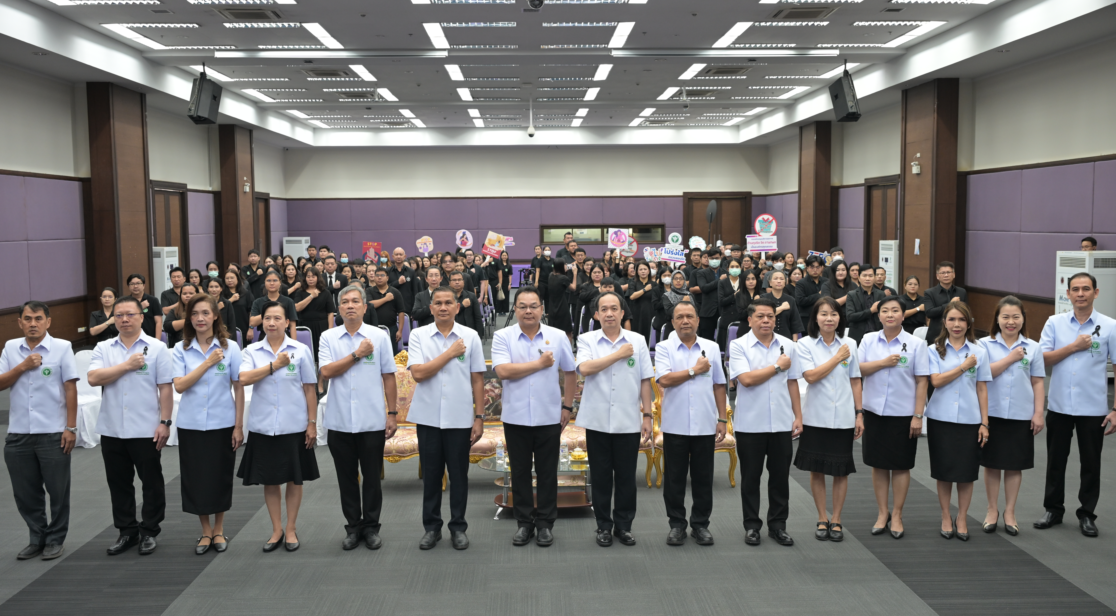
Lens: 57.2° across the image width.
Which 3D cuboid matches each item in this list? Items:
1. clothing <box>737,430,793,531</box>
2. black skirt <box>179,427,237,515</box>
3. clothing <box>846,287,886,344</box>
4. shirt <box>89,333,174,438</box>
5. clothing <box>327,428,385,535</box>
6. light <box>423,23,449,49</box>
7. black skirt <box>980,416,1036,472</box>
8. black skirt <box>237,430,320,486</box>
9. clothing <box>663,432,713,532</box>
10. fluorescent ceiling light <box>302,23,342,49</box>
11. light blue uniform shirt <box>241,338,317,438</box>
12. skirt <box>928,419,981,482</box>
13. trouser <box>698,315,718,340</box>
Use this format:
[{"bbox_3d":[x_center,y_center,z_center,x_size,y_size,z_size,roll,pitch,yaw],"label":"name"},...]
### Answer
[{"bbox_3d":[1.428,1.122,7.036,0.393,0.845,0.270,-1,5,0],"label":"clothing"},{"bbox_3d":[-2.370,1.052,6.921,0.378,0.706,0.290,-2,5,-15],"label":"black skirt"},{"bbox_3d":[3.504,0.105,11.561,0.500,0.680,0.300,1,5,13],"label":"clothing"},{"bbox_3d":[-2.869,0.527,6.885,0.529,0.717,0.320,-2,5,-14],"label":"shirt"},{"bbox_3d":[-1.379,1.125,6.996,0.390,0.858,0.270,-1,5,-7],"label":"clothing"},{"bbox_3d":[-2.048,-4.620,17.439,0.260,0.080,2.369,-1,5,-2],"label":"light"},{"bbox_3d":[3.168,0.886,7.212,0.385,0.461,0.290,1,5,22],"label":"black skirt"},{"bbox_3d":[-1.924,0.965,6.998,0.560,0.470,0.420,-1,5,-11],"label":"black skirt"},{"bbox_3d":[0.905,1.132,7.099,0.360,0.830,0.290,0,5,5],"label":"clothing"},{"bbox_3d":[-4.022,-4.682,17.623,0.280,0.080,2.380,0,5,-2],"label":"fluorescent ceiling light"},{"bbox_3d":[-1.873,0.520,6.909,0.498,0.663,0.270,-1,5,-10],"label":"light blue uniform shirt"},{"bbox_3d":[2.736,0.955,7.059,0.347,0.437,0.270,0,5,10],"label":"skirt"},{"bbox_3d":[2.086,0.482,13.955,0.370,0.930,0.270,-2,5,-17],"label":"trouser"}]

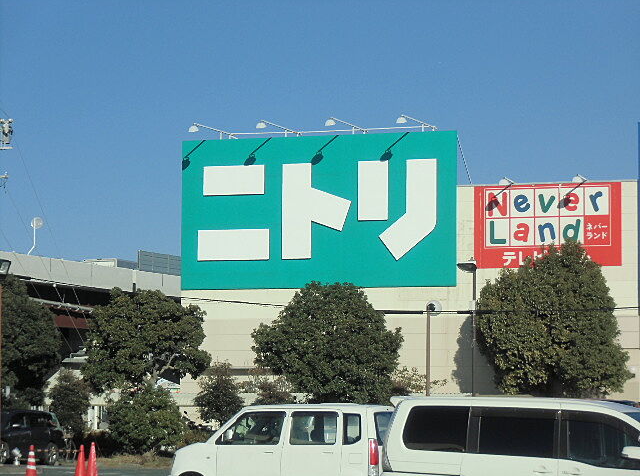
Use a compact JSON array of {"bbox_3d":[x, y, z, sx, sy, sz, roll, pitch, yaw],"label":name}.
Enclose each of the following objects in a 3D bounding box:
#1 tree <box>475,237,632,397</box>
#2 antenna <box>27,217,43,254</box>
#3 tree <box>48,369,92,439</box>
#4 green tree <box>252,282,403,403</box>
[{"bbox_3d":[8.215,3.898,79.500,5.240,7.340,5.240,-1,-5,20],"label":"tree"},{"bbox_3d":[-12.282,-0.108,98.000,0.620,1.640,0.500,-2,-5,30],"label":"antenna"},{"bbox_3d":[-7.668,5.208,69.804,1.350,2.400,1.350,0,-4,0],"label":"tree"},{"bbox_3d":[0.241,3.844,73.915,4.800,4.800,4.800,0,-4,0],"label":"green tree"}]

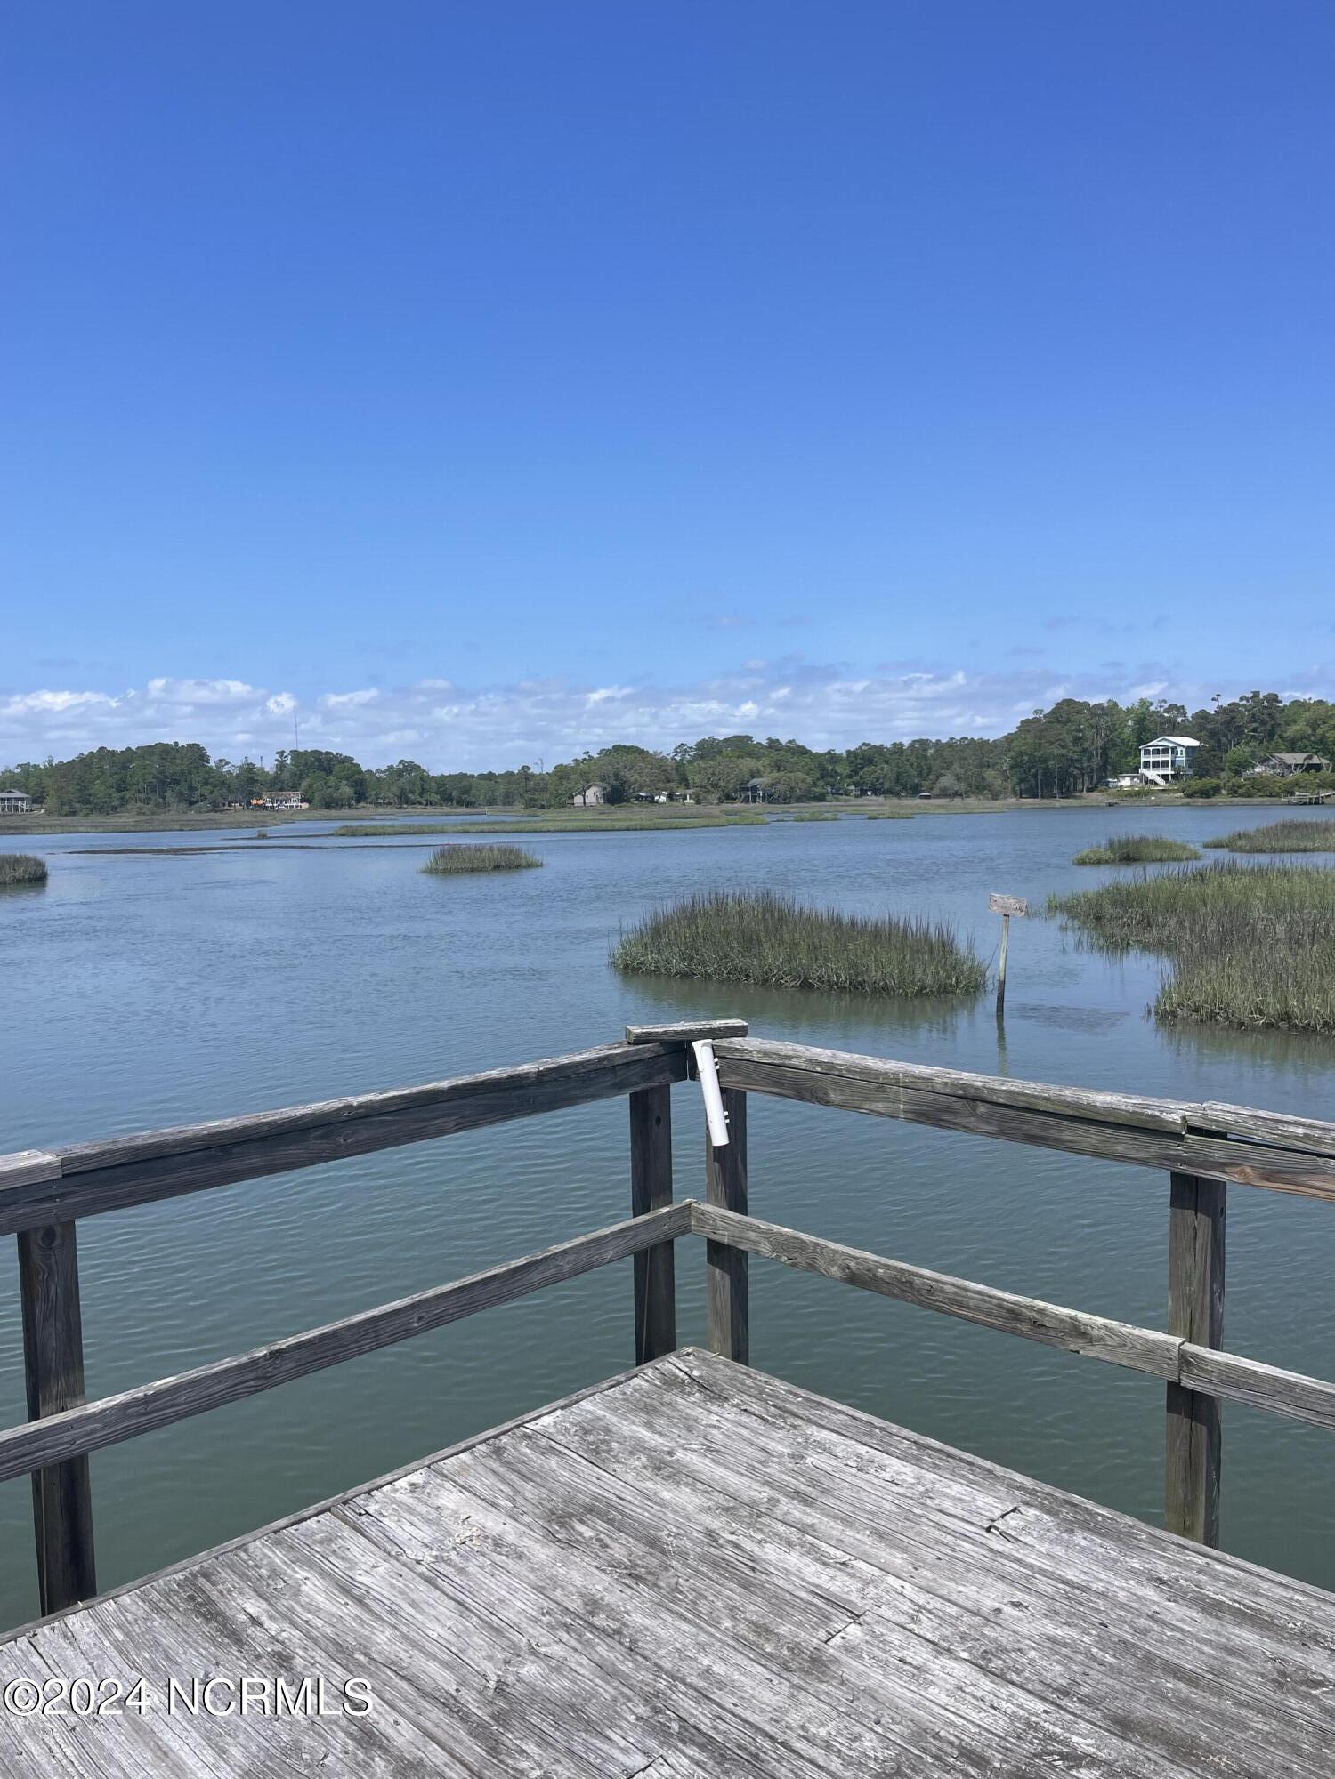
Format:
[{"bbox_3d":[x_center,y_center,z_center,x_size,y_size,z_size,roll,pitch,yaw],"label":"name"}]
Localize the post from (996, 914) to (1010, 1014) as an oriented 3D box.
[{"bbox_3d":[4.529,0.991,17.984,0.090,1.400,0.090,5,5,33],"label":"post"}]

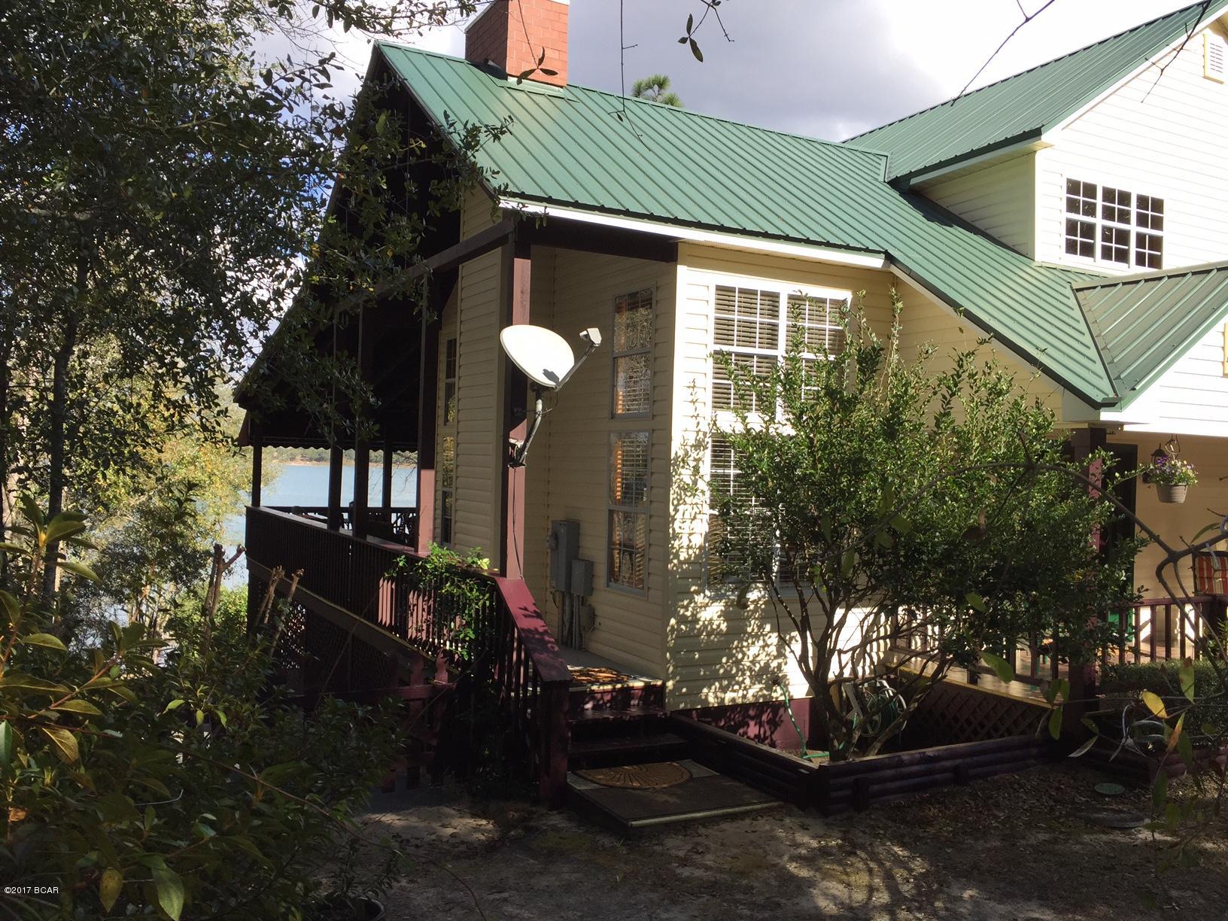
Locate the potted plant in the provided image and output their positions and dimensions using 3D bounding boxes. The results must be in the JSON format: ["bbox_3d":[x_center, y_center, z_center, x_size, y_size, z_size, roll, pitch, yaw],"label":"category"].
[{"bbox_3d":[4.460,0.140,8.250,0.380,0.400,0.380,2,0,28],"label":"potted plant"}]

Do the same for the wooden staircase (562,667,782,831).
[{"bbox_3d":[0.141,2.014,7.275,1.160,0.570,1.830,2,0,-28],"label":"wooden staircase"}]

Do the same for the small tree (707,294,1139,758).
[{"bbox_3d":[2.330,0.530,7.750,3.200,3.550,2.800,2,0,0],"label":"small tree"}]

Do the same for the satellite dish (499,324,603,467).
[{"bbox_3d":[-0.410,-0.450,6.905,0.580,0.980,1.000,2,0,-36],"label":"satellite dish"}]

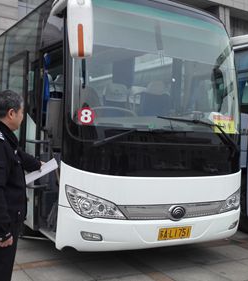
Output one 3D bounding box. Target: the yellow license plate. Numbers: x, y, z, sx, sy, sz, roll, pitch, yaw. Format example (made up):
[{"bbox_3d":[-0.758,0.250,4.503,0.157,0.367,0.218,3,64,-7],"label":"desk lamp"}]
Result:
[{"bbox_3d":[0.546,0.988,3.964,0.440,0.140,0.020,4,7,-31],"label":"yellow license plate"}]

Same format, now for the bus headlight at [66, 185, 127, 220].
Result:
[{"bbox_3d":[-0.262,0.599,3.589,0.609,0.328,0.166,4,0,-21],"label":"bus headlight"}]

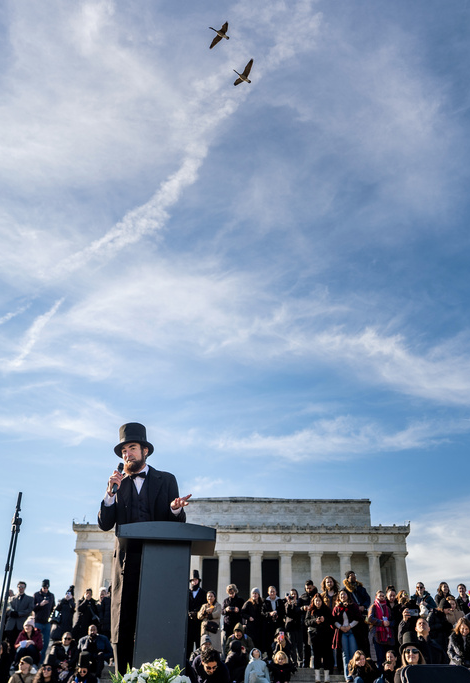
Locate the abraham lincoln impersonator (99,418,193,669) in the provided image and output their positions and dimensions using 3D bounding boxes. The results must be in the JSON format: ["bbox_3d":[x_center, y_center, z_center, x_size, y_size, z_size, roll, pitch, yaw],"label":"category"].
[{"bbox_3d":[-0.610,1.435,4.592,0.630,1.910,0.520,-8,-28,16],"label":"abraham lincoln impersonator"}]

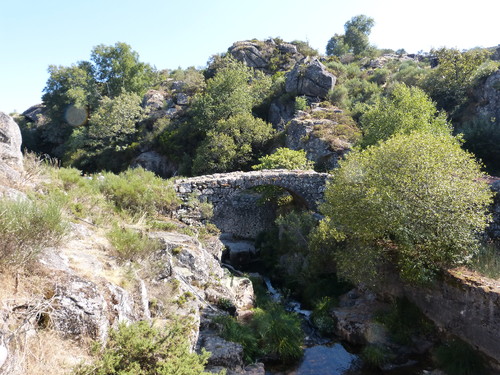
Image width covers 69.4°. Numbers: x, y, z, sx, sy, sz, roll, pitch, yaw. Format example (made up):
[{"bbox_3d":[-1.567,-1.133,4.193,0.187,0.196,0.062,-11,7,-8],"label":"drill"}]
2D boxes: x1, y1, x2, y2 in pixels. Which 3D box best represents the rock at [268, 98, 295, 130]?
[{"bbox_3d":[2.465,-5.735,28.500,2.160,2.490,1.730,0,4,0],"label":"rock"}]

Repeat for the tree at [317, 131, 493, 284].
[{"bbox_3d":[5.749,0.750,14.000,6.270,5.850,5.650,0,4,0],"label":"tree"}]

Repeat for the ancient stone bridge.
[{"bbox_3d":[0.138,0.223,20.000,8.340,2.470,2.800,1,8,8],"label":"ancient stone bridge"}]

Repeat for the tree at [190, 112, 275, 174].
[{"bbox_3d":[-1.177,-3.034,26.000,5.880,4.630,5.000,0,4,0],"label":"tree"}]

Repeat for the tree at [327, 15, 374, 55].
[{"bbox_3d":[16.646,-25.182,60.000,7.770,6.410,6.600,0,4,0],"label":"tree"}]

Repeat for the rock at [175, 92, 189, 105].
[{"bbox_3d":[-7.201,-9.359,38.000,1.470,1.180,1.180,0,4,0],"label":"rock"}]

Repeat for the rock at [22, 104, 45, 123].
[{"bbox_3d":[-26.961,-9.206,45.000,2.200,2.180,1.870,0,4,0],"label":"rock"}]

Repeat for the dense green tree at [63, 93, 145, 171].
[{"bbox_3d":[-12.308,-4.761,31.000,6.650,6.600,5.650,0,4,0],"label":"dense green tree"}]

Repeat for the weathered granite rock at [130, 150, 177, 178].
[{"bbox_3d":[-7.750,-1.847,29.000,3.610,2.190,2.800,0,8,0],"label":"weathered granite rock"}]

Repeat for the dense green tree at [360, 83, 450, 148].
[{"bbox_3d":[11.627,-5.232,27.000,6.360,4.970,6.000,0,8,0],"label":"dense green tree"}]

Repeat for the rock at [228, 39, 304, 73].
[{"bbox_3d":[2.056,-16.450,45.000,9.130,4.080,6.500,0,8,0],"label":"rock"}]

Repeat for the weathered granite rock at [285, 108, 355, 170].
[{"bbox_3d":[4.779,-3.235,25.500,4.920,4.510,3.940,0,4,0],"label":"weathered granite rock"}]

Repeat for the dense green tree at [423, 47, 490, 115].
[{"bbox_3d":[21.731,-11.260,38.000,6.860,6.860,6.300,0,8,0],"label":"dense green tree"}]

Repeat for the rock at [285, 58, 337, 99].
[{"bbox_3d":[6.032,-10.867,36.000,5.020,3.860,4.500,0,8,0],"label":"rock"}]

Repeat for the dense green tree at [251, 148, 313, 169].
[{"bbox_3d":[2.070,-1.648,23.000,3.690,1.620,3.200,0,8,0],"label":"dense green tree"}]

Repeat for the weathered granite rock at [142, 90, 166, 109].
[{"bbox_3d":[-9.632,-8.876,36.500,2.330,2.110,1.860,0,4,0],"label":"weathered granite rock"}]

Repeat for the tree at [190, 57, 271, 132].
[{"bbox_3d":[-1.674,-7.829,31.000,6.540,6.520,6.000,0,8,0],"label":"tree"}]

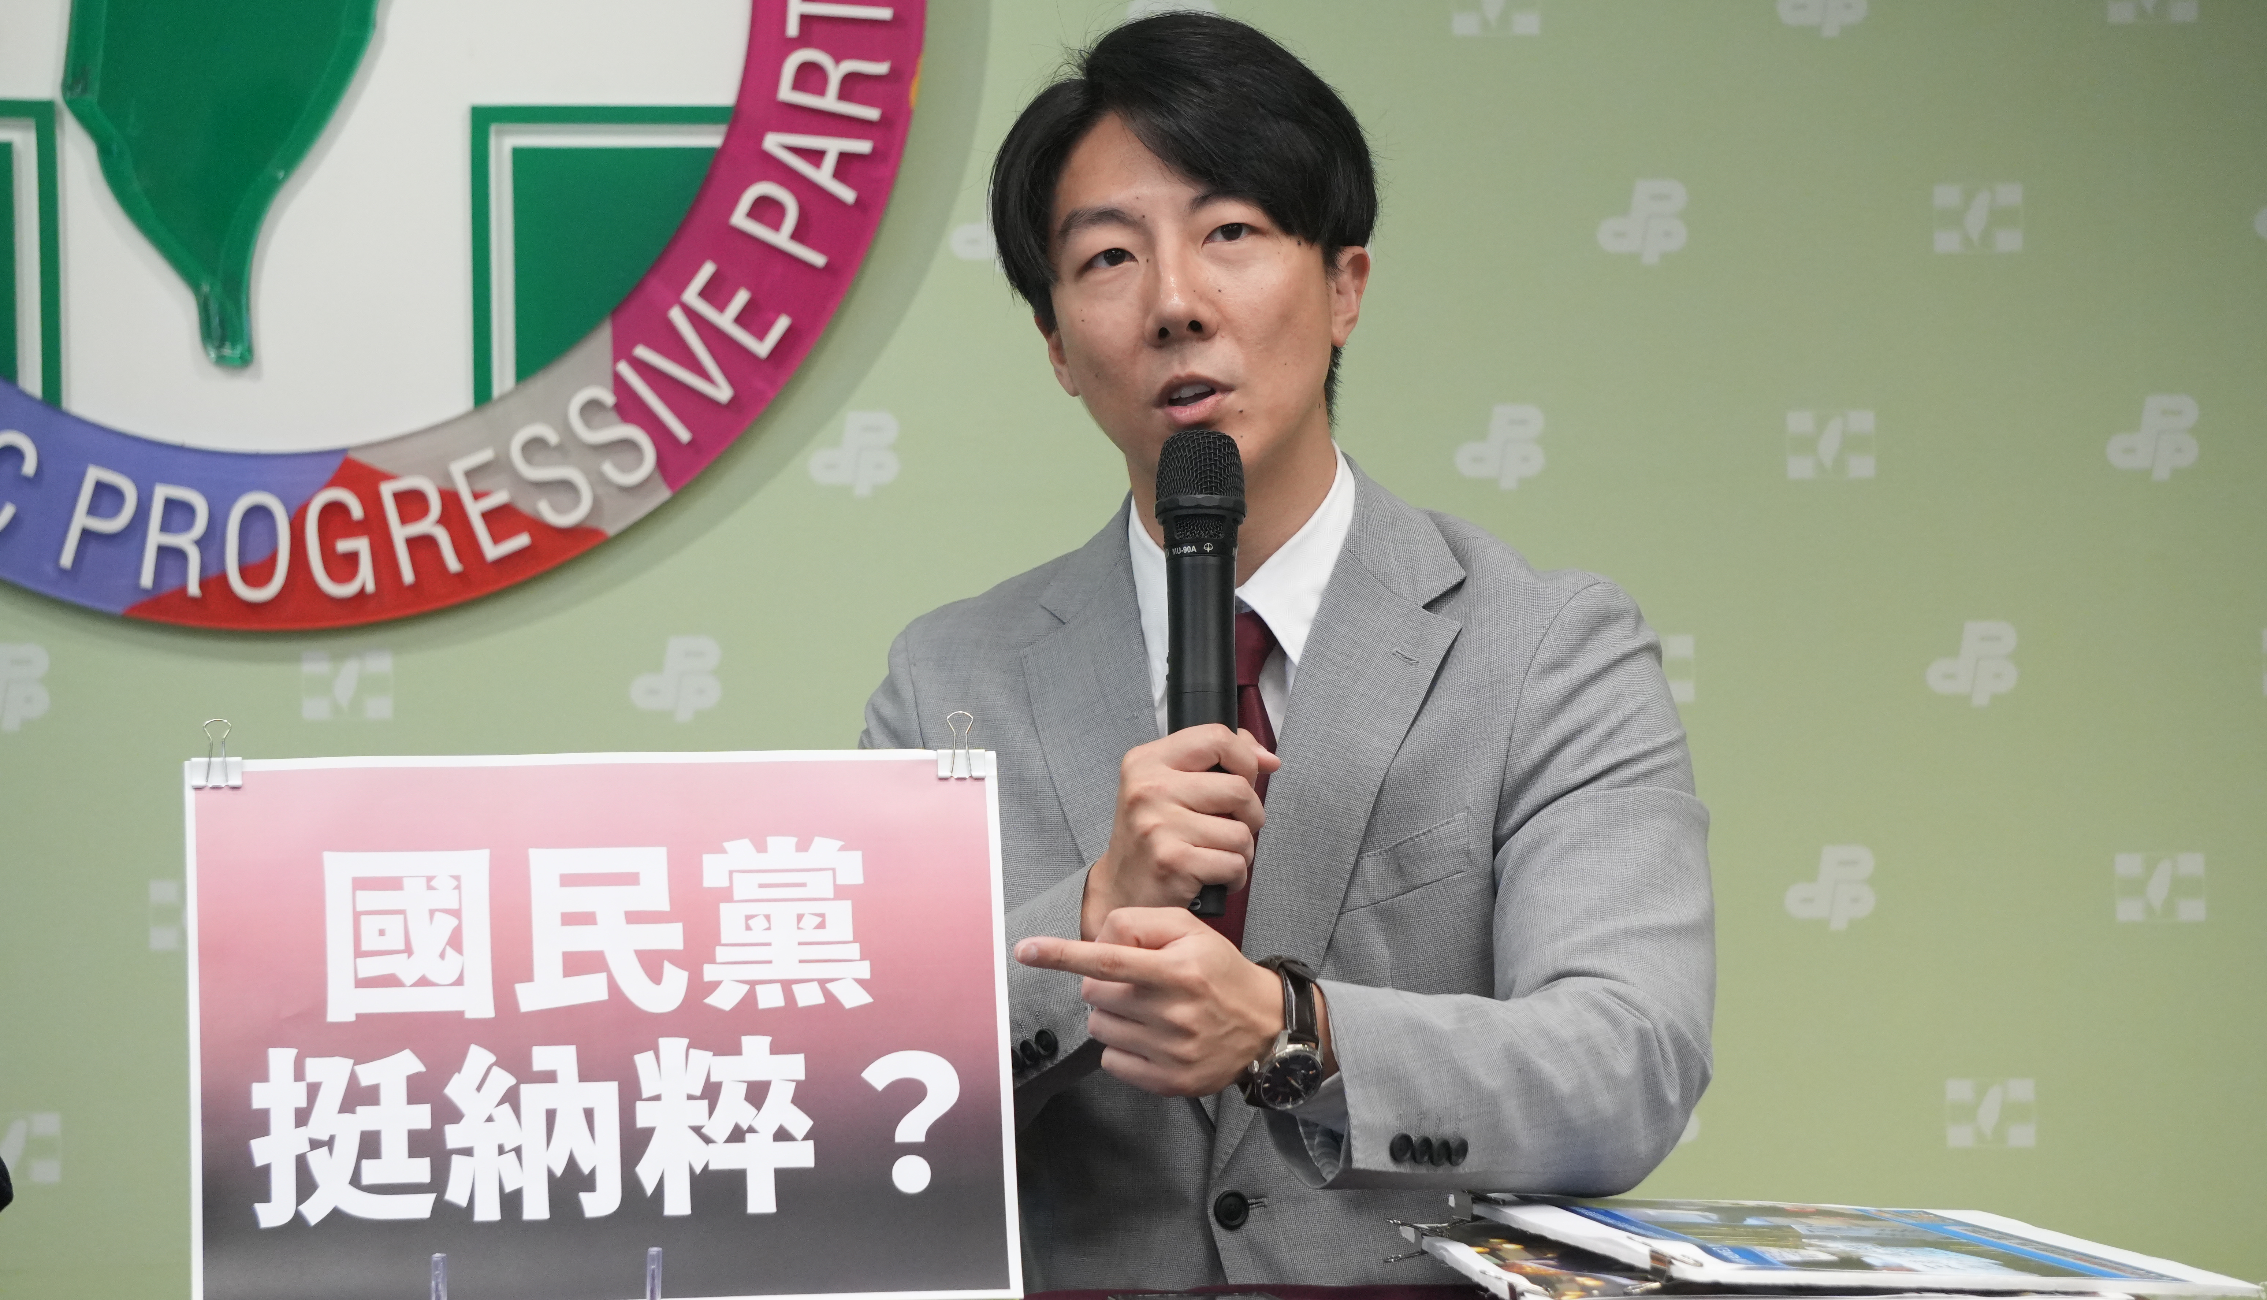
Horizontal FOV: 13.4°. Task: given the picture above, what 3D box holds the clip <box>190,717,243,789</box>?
[{"bbox_3d":[-0.470,0.053,4.945,0.026,0.036,0.014,0,-18,-5],"label":"clip"}]

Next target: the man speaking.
[{"bbox_3d":[0.080,0.355,5.100,0.500,1.380,0.600,-1,-2,7],"label":"man speaking"}]

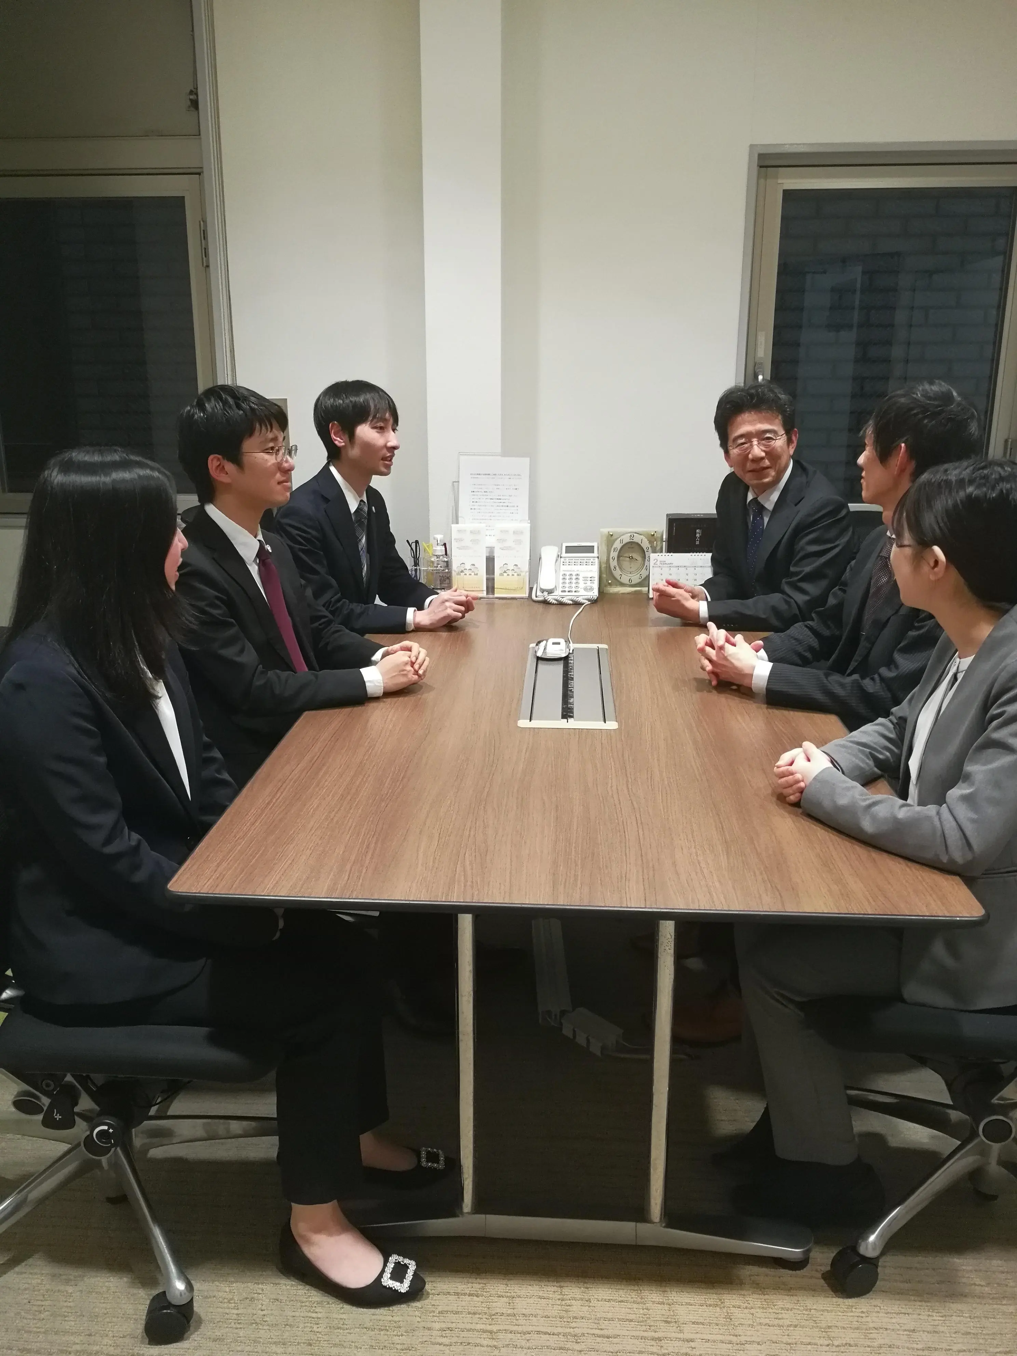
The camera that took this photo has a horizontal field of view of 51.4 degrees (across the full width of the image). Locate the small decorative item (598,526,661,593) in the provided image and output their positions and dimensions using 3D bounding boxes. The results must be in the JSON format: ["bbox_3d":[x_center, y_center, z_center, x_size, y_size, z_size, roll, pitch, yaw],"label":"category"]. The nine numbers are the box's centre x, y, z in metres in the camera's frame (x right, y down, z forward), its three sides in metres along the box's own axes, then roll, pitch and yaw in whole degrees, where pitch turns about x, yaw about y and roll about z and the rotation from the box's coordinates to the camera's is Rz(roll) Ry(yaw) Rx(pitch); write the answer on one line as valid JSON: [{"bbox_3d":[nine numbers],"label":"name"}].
[{"bbox_3d":[0.367,-0.354,3.195,0.187,0.188,0.060,1,16,3],"label":"small decorative item"}]

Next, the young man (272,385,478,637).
[{"bbox_3d":[-0.384,-0.106,2.869,0.670,1.330,0.500,3,16,11],"label":"young man"}]

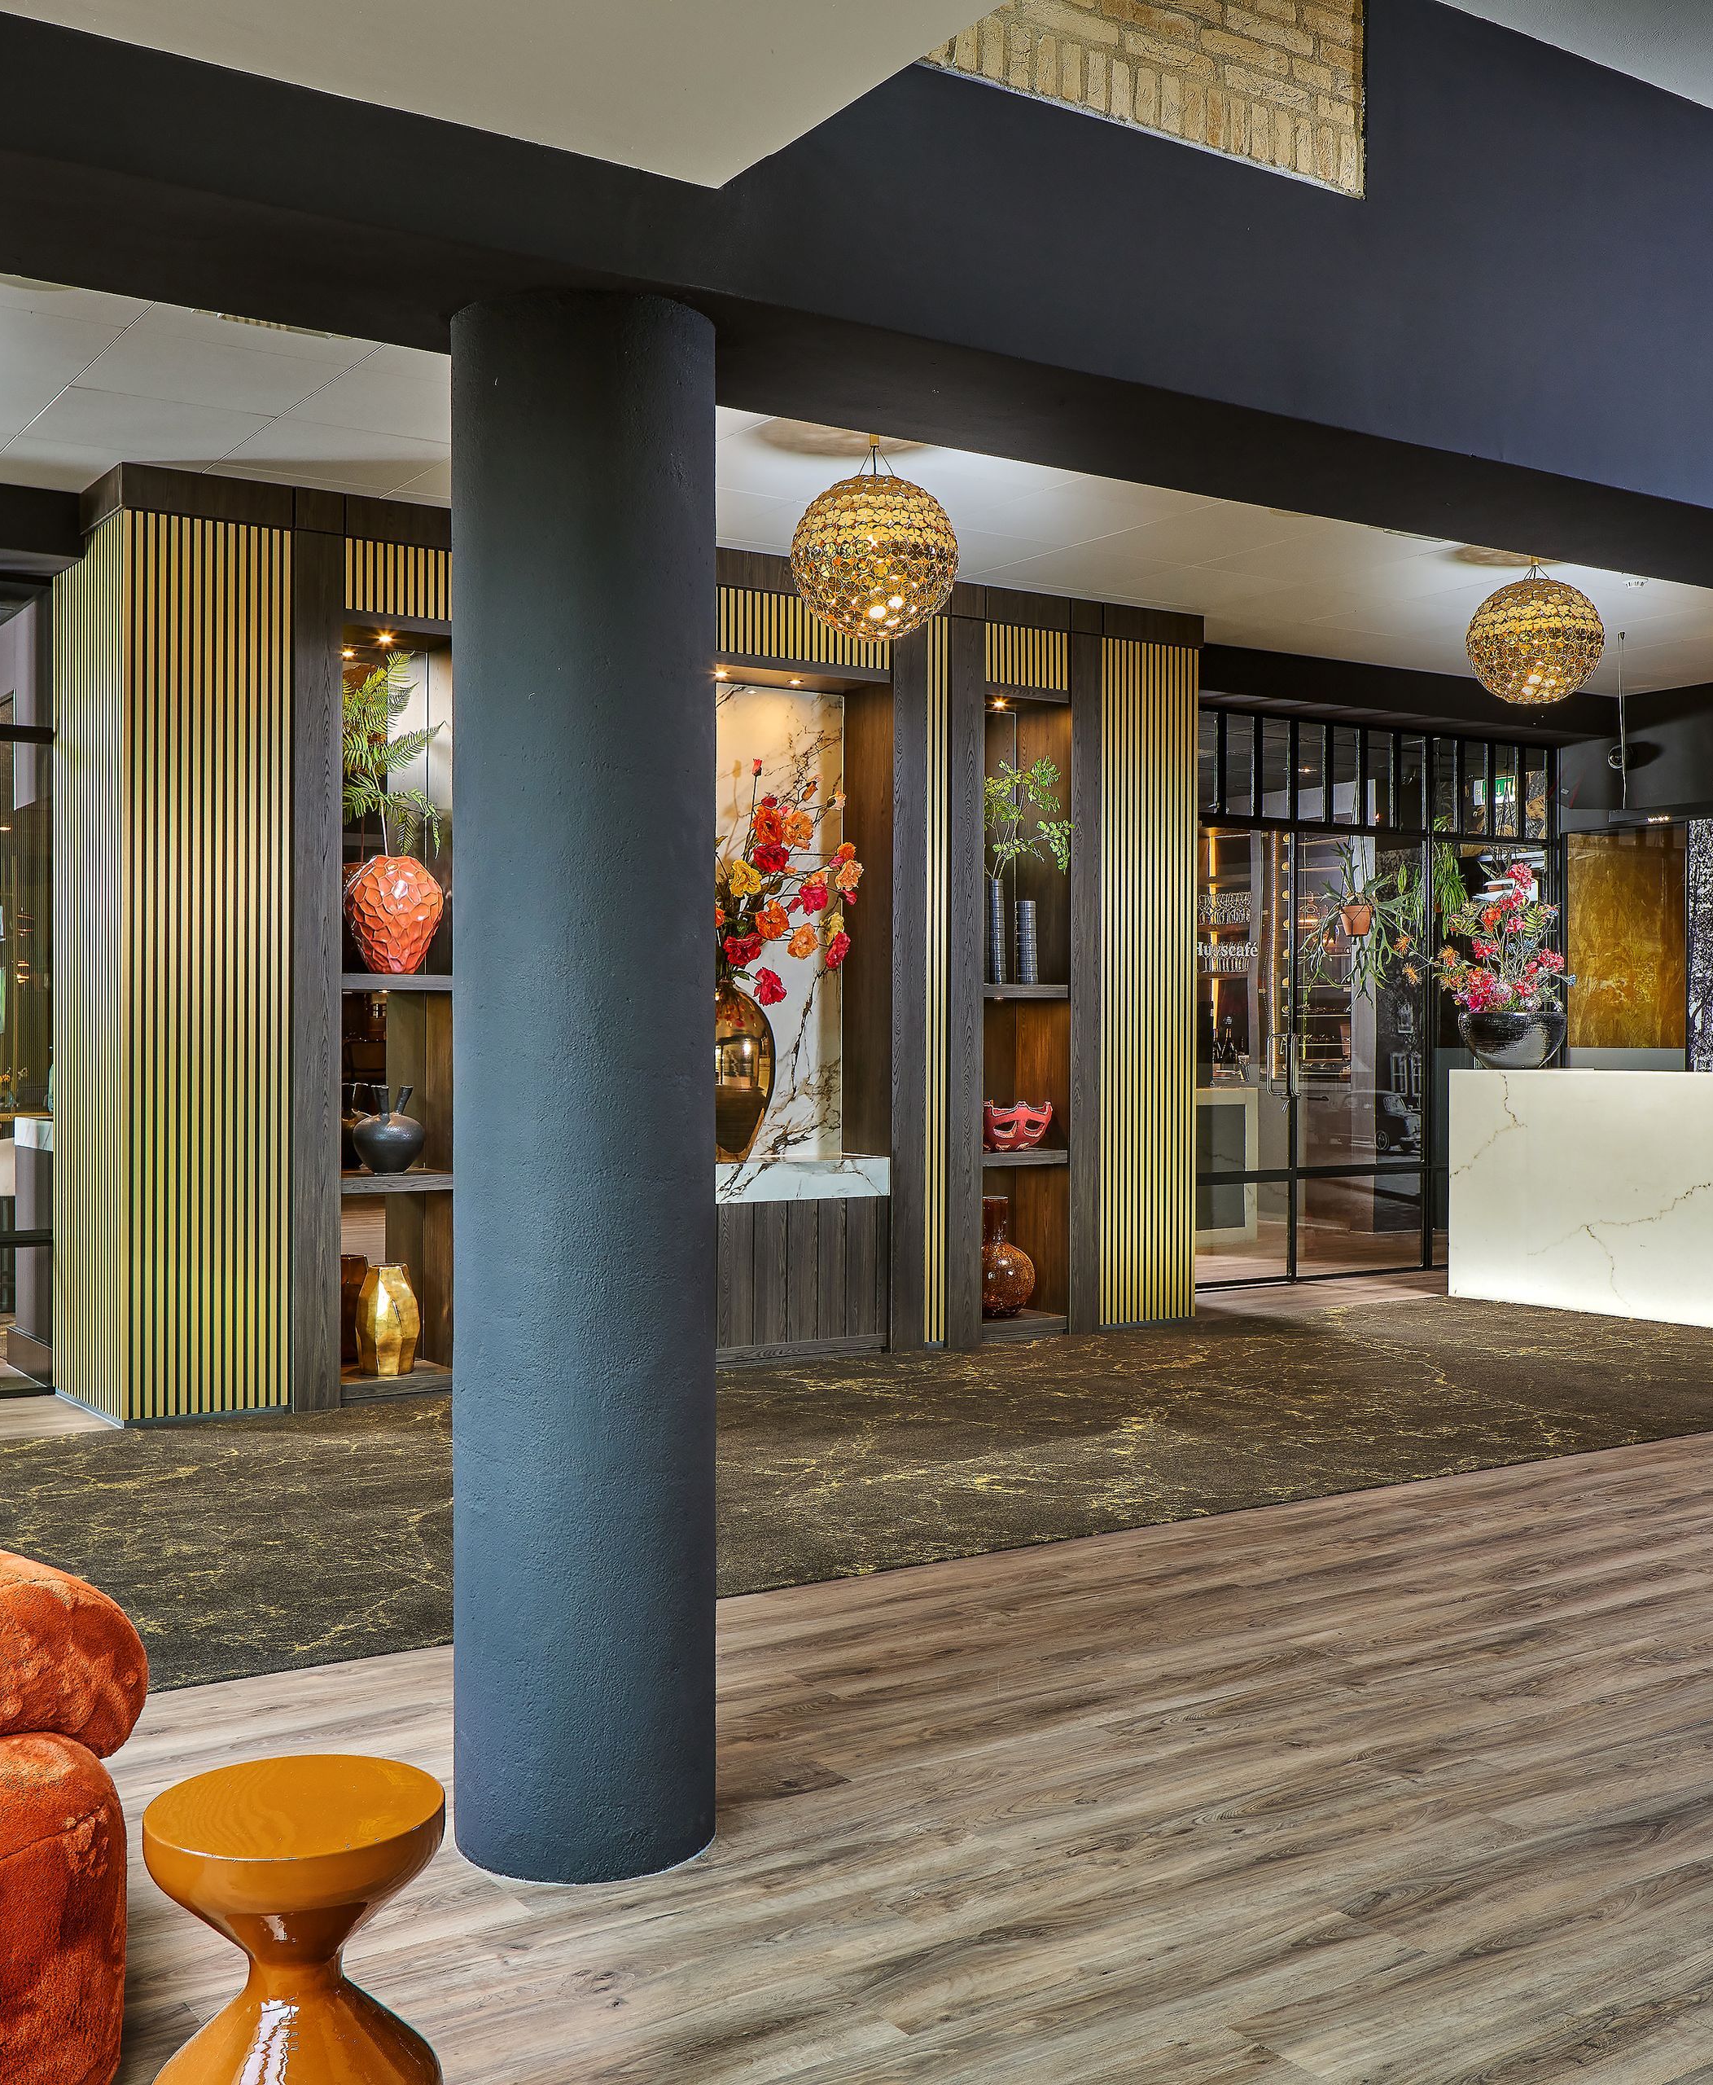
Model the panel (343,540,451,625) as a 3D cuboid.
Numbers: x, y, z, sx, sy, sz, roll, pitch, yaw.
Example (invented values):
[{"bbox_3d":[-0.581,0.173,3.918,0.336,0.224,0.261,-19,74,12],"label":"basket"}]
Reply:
[{"bbox_3d":[-1.566,-1.597,7.247,0.452,0.246,0.050,0,0,-33],"label":"panel"}]

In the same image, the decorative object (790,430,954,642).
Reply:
[{"bbox_3d":[0.058,-1.536,6.332,0.504,0.640,0.504,0,0,0],"label":"decorative object"}]

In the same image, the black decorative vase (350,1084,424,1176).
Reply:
[{"bbox_3d":[-1.675,0.315,7.482,0.255,0.310,0.250,0,0,-32],"label":"black decorative vase"}]

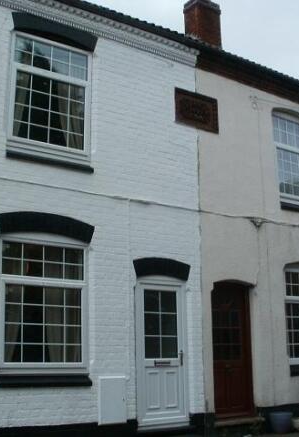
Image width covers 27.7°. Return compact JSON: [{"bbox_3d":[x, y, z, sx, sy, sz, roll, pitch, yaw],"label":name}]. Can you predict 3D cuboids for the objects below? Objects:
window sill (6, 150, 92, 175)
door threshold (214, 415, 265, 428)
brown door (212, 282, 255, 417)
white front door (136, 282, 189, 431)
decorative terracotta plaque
[{"bbox_3d":[-1.259,-0.695,7.651,1.204,0.132,0.140,8,-14,-34],"label":"window sill"},{"bbox_3d":[1.233,2.896,8.711,0.988,0.117,0.240,8,-14,-34],"label":"door threshold"},{"bbox_3d":[1.186,1.921,8.989,0.862,1.984,0.080,8,-14,-34],"label":"brown door"},{"bbox_3d":[0.158,1.793,8.208,0.880,1.992,0.080,8,-14,-34],"label":"white front door"},{"bbox_3d":[0.716,-1.632,9.260,0.843,0.575,0.050,8,-14,-34],"label":"decorative terracotta plaque"}]

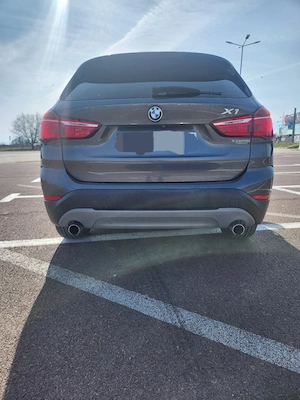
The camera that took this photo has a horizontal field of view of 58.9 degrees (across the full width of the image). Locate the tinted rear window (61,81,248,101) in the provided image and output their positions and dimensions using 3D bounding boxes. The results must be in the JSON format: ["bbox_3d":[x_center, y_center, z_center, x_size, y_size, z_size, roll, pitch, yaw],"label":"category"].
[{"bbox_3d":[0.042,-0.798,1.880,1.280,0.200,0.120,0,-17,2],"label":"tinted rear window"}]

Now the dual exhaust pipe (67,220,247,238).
[{"bbox_3d":[0.049,0.188,1.842,1.200,0.100,0.150,0,11,2],"label":"dual exhaust pipe"}]

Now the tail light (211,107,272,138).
[{"bbox_3d":[0.610,-0.493,1.779,0.450,0.205,0.200,0,11,2],"label":"tail light"}]

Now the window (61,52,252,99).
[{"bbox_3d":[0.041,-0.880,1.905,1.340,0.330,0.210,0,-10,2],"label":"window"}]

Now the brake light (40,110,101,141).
[{"bbox_3d":[-0.540,-0.486,1.799,0.450,0.205,0.200,0,11,2],"label":"brake light"}]

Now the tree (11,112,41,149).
[{"bbox_3d":[-21.027,-11.941,46.000,6.000,6.200,5.200,-1,11,0],"label":"tree"}]

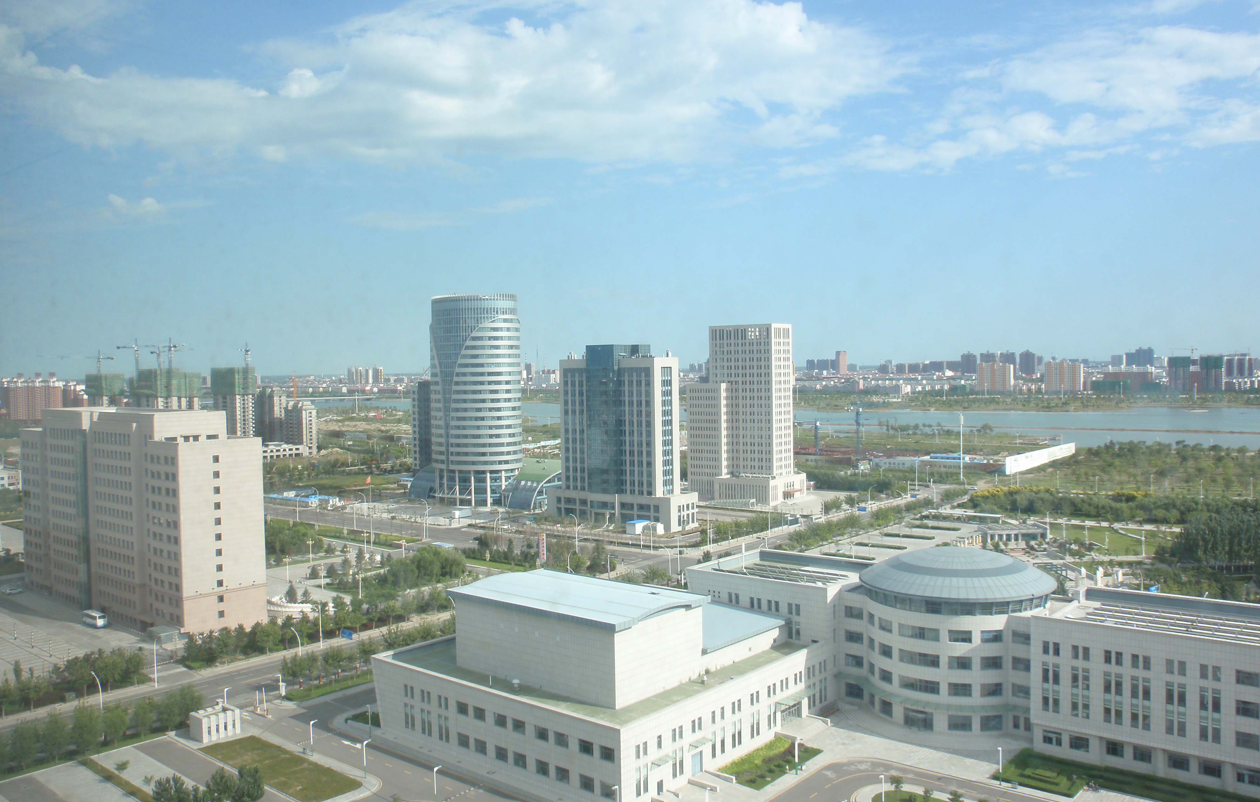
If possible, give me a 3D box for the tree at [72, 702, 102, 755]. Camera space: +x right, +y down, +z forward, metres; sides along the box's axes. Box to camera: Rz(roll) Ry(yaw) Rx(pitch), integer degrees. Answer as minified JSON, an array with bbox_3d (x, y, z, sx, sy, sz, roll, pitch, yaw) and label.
[{"bbox_3d":[-89.792,54.554,168.578,4.900,8.550,4.900,-1,2,0],"label":"tree"}]

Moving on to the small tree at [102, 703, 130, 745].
[{"bbox_3d":[-89.190,56.300,176.660,4.440,7.440,4.440,-2,2,-27],"label":"small tree"}]

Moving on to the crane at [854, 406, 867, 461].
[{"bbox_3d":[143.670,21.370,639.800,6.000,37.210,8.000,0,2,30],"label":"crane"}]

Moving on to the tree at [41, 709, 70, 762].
[{"bbox_3d":[-95.460,55.950,169.480,4.160,8.860,4.160,-2,2,-30],"label":"tree"}]

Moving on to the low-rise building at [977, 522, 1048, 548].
[{"bbox_3d":[131.337,45.885,351.371,21.500,5.400,12.500,-1,2,-4],"label":"low-rise building"}]

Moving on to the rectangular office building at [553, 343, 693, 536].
[{"bbox_3d":[-4.074,13.225,409.221,61.980,71.500,22.350,1,2,38],"label":"rectangular office building"}]

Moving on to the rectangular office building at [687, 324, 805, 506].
[{"bbox_3d":[53.487,5.301,478.671,47.760,80.500,35.560,1,2,38],"label":"rectangular office building"}]

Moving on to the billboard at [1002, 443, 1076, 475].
[{"bbox_3d":[247.280,34.240,611.430,1.200,9.810,119.120,1,3,41],"label":"billboard"}]

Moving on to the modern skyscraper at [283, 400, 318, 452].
[{"bbox_3d":[-247.547,20.459,767.507,23.000,41.000,14.000,0,2,33],"label":"modern skyscraper"}]

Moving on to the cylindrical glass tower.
[{"bbox_3d":[-73.255,-0.900,483.011,43.750,97.100,43.750,-1,2,0],"label":"cylindrical glass tower"}]

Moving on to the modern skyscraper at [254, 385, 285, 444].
[{"bbox_3d":[-277.733,14.694,790.639,23.000,52.000,14.000,0,2,33],"label":"modern skyscraper"}]

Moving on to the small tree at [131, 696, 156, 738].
[{"bbox_3d":[-83.995,54.911,175.871,4.120,7.130,4.120,-1,2,0],"label":"small tree"}]

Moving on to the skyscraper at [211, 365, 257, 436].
[{"bbox_3d":[-292.920,9.470,750.480,35.250,68.640,14.890,1,3,41],"label":"skyscraper"}]

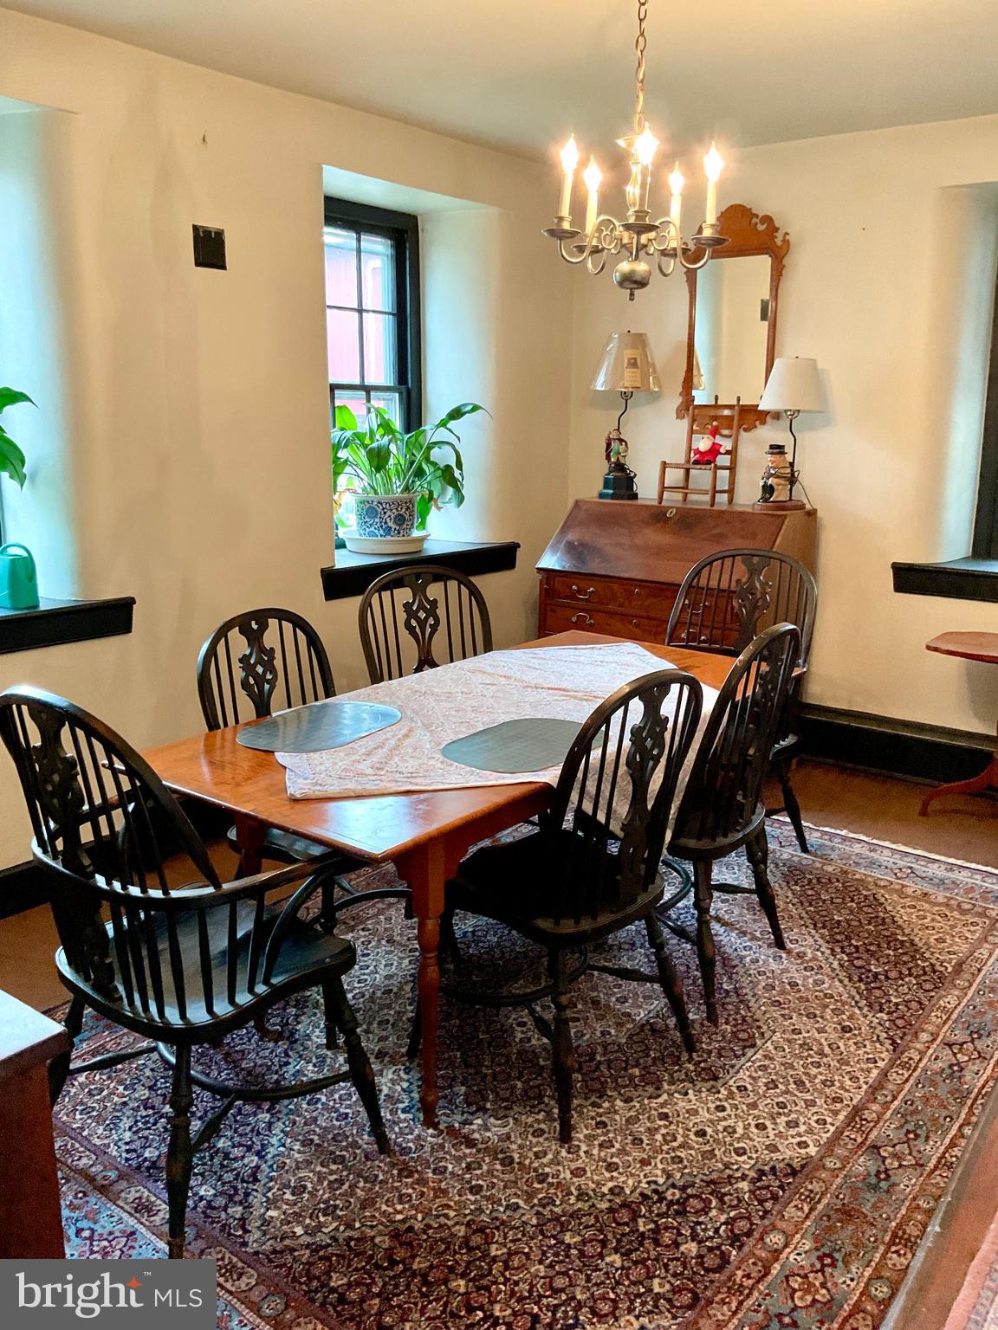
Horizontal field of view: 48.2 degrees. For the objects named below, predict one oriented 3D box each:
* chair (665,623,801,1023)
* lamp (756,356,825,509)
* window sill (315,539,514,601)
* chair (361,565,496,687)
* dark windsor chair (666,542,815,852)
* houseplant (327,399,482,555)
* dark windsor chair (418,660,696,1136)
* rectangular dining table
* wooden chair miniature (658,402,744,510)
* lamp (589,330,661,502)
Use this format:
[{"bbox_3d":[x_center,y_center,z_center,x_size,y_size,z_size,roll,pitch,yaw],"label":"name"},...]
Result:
[{"bbox_3d":[0.514,0.339,3.015,0.585,0.985,0.490,11,16,38],"label":"chair"},{"bbox_3d":[1.186,-0.947,4.545,0.300,0.640,0.290,10,16,37],"label":"lamp"},{"bbox_3d":[-0.454,-0.432,4.794,0.410,0.112,1.205,10,16,37],"label":"window sill"},{"bbox_3d":[-0.121,0.202,3.605,0.490,0.985,0.585,-8,15,-33],"label":"chair"},{"bbox_3d":[0.725,0.141,3.810,0.620,1.020,0.600,11,16,38],"label":"dark windsor chair"},{"bbox_3d":[-0.422,-0.778,4.664,0.580,0.620,0.640,10,16,37],"label":"houseplant"},{"bbox_3d":[0.146,0.447,2.533,0.585,0.985,0.490,12,17,42],"label":"dark windsor chair"},{"bbox_3d":[0.026,0.473,2.981,0.850,0.735,1.860,10,16,37],"label":"rectangular dining table"},{"bbox_3d":[0.869,-0.922,4.810,0.290,0.470,0.250,10,16,37],"label":"wooden chair miniature"},{"bbox_3d":[0.573,-1.117,5.007,0.315,0.760,0.315,0,13,0],"label":"lamp"}]

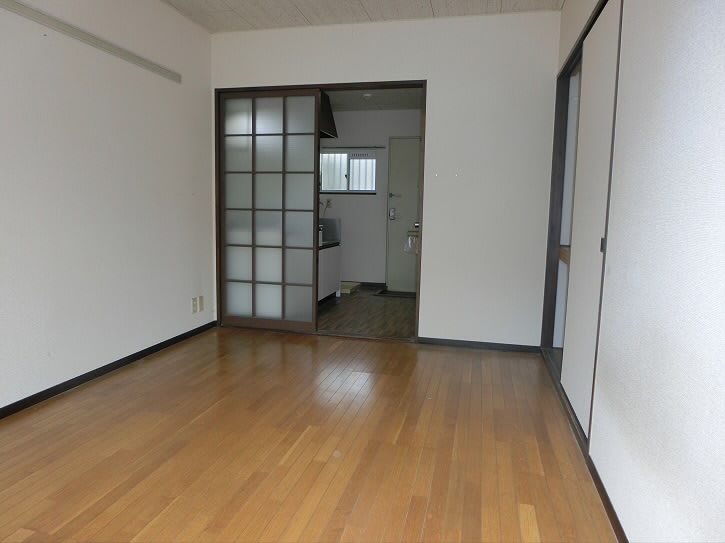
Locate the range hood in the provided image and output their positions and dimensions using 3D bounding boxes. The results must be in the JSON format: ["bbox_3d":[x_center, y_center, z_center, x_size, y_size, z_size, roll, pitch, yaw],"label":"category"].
[{"bbox_3d":[-0.608,-1.710,5.411,0.550,0.470,0.620,3,7,13],"label":"range hood"}]

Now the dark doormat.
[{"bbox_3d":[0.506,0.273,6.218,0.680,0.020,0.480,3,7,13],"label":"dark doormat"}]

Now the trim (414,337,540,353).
[{"bbox_3d":[0.865,0.552,3.782,0.900,0.047,0.018,3,7,13],"label":"trim"}]

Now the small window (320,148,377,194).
[{"bbox_3d":[-0.193,-1.340,6.765,0.780,0.560,0.090,3,7,13],"label":"small window"}]

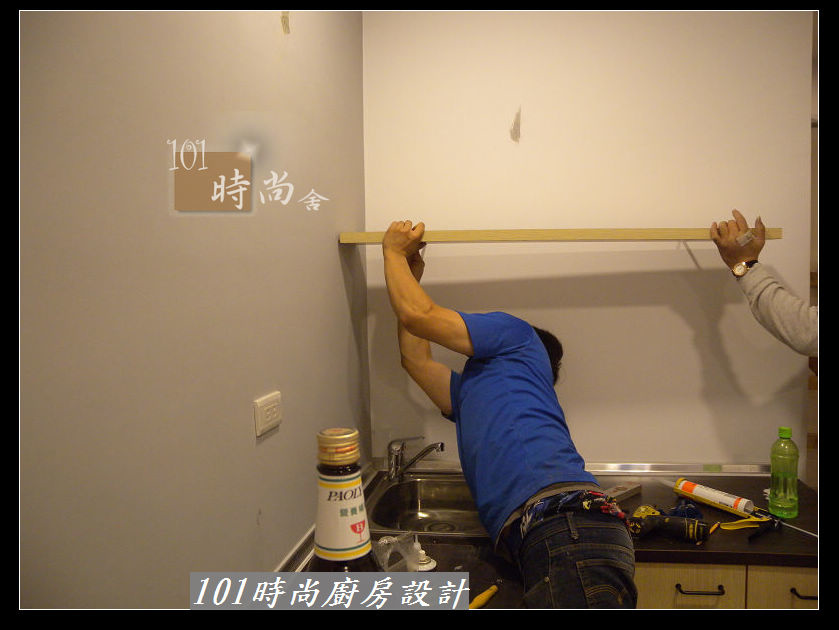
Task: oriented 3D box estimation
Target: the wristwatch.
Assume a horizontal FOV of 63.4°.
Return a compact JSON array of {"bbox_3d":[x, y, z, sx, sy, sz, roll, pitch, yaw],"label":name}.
[{"bbox_3d":[0.850,-0.121,1.770,0.055,0.036,0.048,-24,0,35],"label":"wristwatch"}]

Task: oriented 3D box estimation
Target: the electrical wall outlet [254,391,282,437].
[{"bbox_3d":[-0.295,0.196,1.353,0.012,0.070,0.120,-1,2,9],"label":"electrical wall outlet"}]

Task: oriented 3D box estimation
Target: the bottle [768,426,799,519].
[{"bbox_3d":[0.934,0.399,1.742,0.072,0.224,0.072,-1,2,9],"label":"bottle"}]

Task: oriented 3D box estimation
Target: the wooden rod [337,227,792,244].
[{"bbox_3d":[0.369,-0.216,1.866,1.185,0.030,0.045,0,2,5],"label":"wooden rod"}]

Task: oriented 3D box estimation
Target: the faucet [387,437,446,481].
[{"bbox_3d":[-0.016,0.447,2.107,0.180,0.135,0.055,1,3,37],"label":"faucet"}]

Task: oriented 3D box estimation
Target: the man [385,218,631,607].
[{"bbox_3d":[0.252,0.575,1.607,0.520,1.600,0.680,-2,3,-23],"label":"man"}]

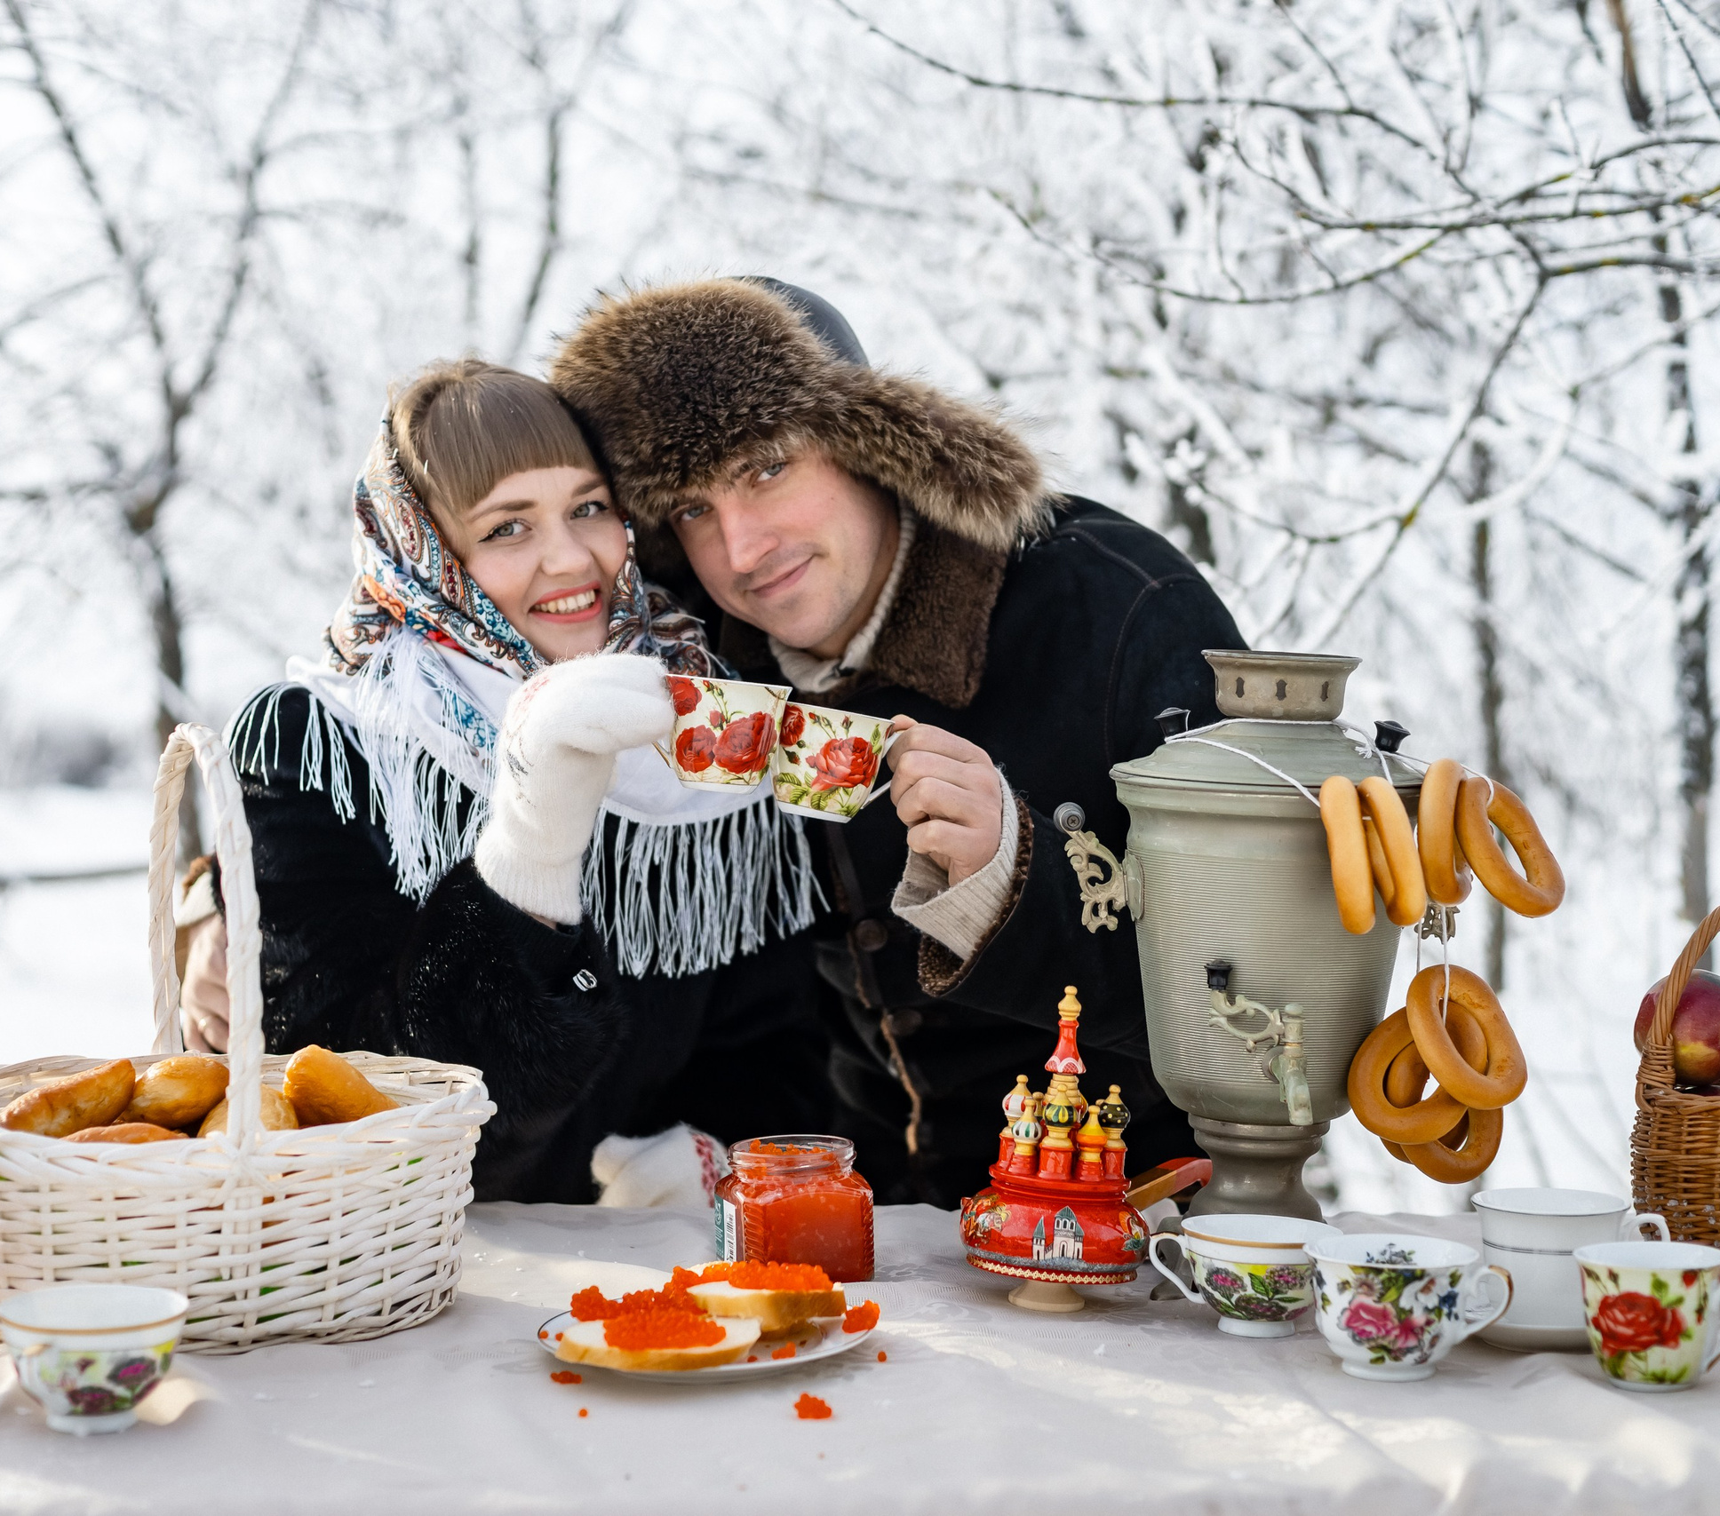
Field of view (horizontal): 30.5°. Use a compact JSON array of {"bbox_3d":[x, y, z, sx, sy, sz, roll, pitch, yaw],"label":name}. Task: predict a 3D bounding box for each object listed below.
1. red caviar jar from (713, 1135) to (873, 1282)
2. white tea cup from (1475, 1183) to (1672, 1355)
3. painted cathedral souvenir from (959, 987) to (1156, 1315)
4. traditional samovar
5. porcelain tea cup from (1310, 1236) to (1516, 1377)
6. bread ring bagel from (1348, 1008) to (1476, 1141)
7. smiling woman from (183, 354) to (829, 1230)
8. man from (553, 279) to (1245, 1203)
[{"bbox_3d":[-0.041,0.288,2.017,0.086,0.080,0.086,0,2,-16],"label":"red caviar jar"},{"bbox_3d":[0.417,0.301,1.852,0.115,0.078,0.091,1,2,0],"label":"white tea cup"},{"bbox_3d":[0.121,0.238,1.925,0.115,0.195,0.113,3,2,-3],"label":"painted cathedral souvenir"},{"bbox_3d":[0.257,0.131,1.972,0.262,0.390,0.225,0,2,-6],"label":"traditional samovar"},{"bbox_3d":[0.305,0.304,1.761,0.115,0.073,0.097,1,2,0],"label":"porcelain tea cup"},{"bbox_3d":[0.347,0.197,1.970,0.092,0.092,0.024,0,7,-13],"label":"bread ring bagel"},{"bbox_3d":[-0.235,0.369,2.235,0.560,1.310,0.660,-1,2,-15],"label":"smiling woman"},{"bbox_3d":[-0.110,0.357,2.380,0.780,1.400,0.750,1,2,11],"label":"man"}]

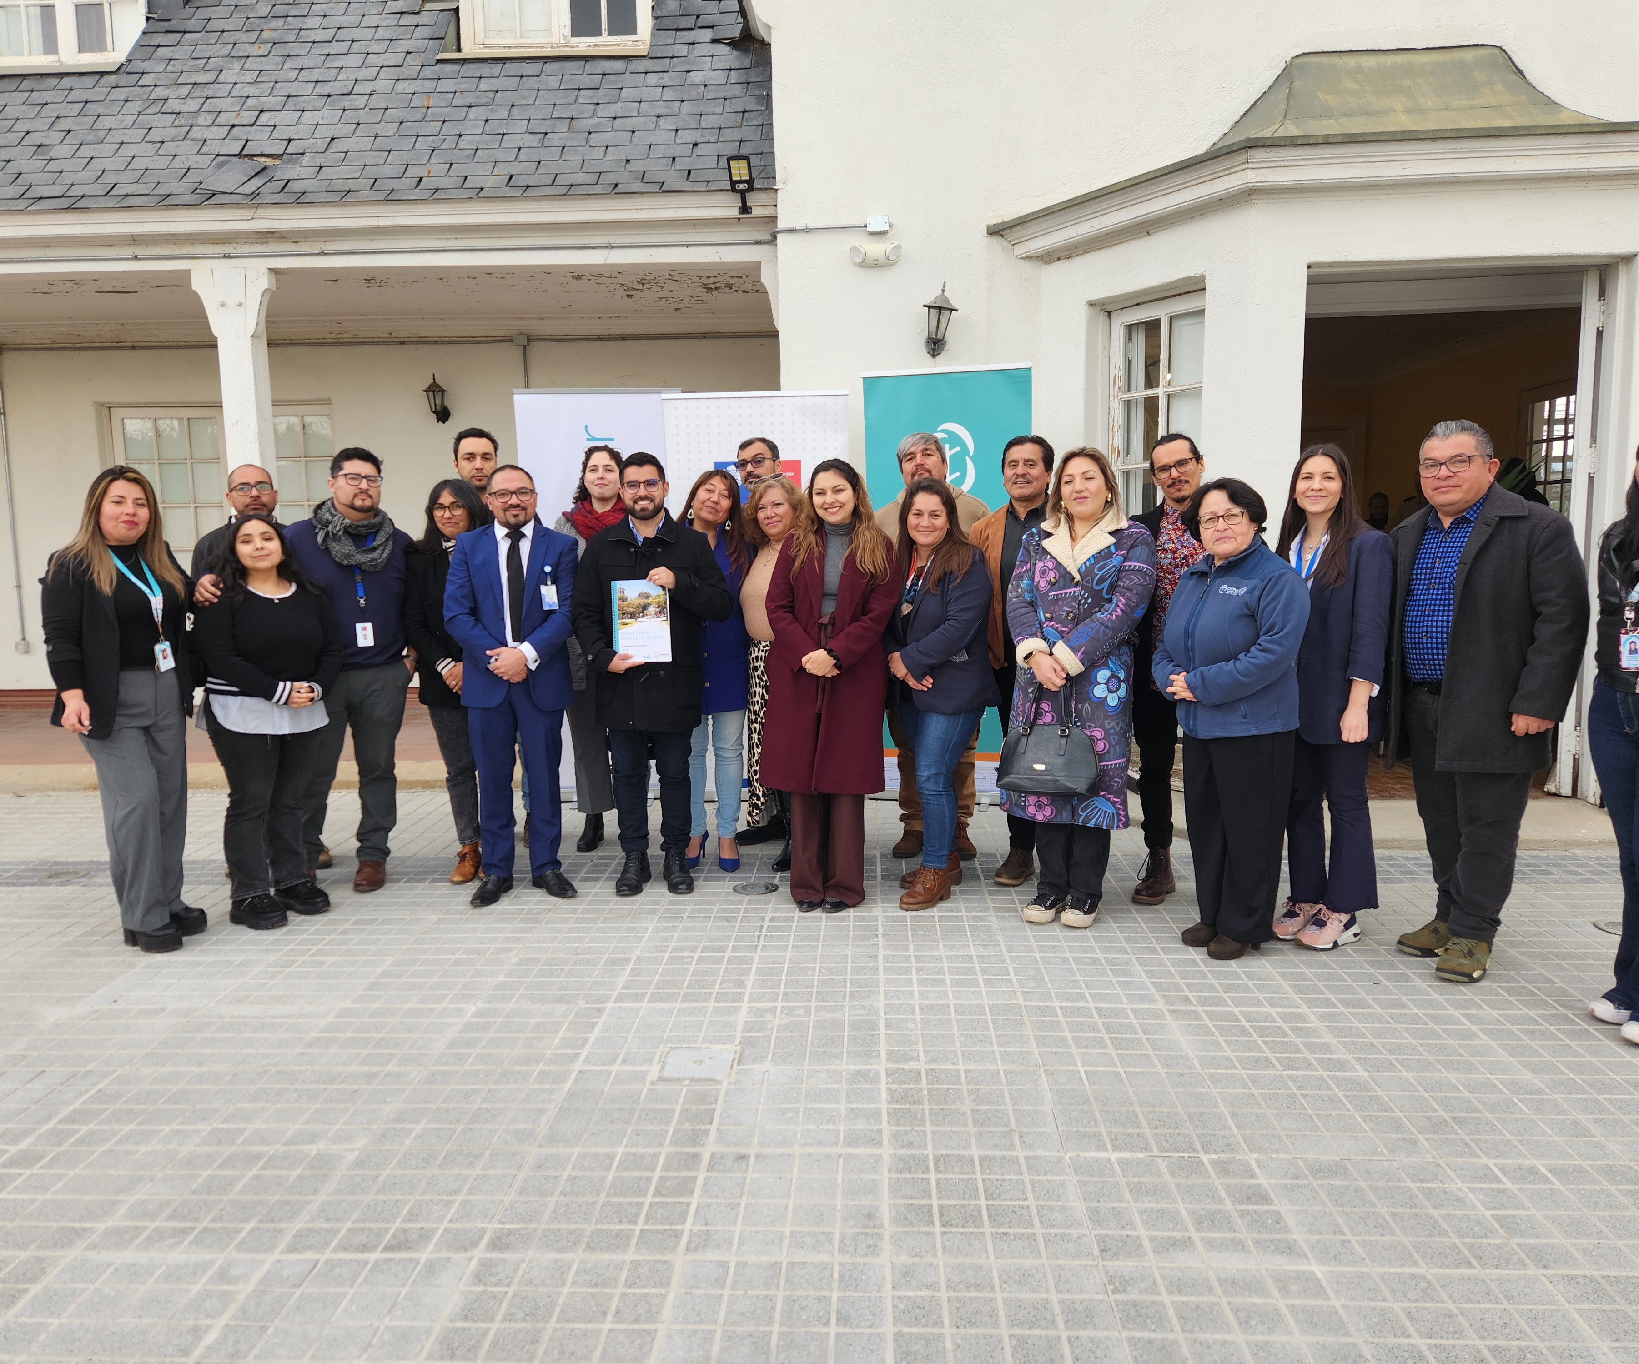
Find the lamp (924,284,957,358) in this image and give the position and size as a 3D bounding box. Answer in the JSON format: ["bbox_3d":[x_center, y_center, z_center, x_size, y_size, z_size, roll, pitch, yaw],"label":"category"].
[{"bbox_3d":[0.587,-1.757,5.870,0.165,0.343,0.200,5,7,2],"label":"lamp"}]

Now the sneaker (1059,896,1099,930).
[{"bbox_3d":[0.918,0.772,4.253,0.108,0.110,0.272,2,8,22],"label":"sneaker"}]

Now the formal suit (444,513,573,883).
[{"bbox_3d":[-1.175,0.075,4.617,0.500,1.380,0.300,-2,7,-5],"label":"formal suit"}]

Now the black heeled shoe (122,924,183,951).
[{"bbox_3d":[-2.288,0.832,4.150,0.250,0.130,0.097,3,8,26],"label":"black heeled shoe"}]

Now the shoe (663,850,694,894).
[{"bbox_3d":[-0.557,0.715,4.729,0.112,0.140,0.300,-3,7,-16],"label":"shoe"}]

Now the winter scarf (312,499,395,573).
[{"bbox_3d":[-1.806,-0.563,4.677,0.310,0.284,0.290,-3,7,-17],"label":"winter scarf"}]

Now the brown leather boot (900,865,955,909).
[{"bbox_3d":[0.400,0.716,4.422,0.099,0.175,0.265,5,9,42],"label":"brown leather boot"}]

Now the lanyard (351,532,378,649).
[{"bbox_3d":[-1.738,-0.371,4.611,0.140,0.440,0.130,-5,8,-28],"label":"lanyard"}]

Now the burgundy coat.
[{"bbox_3d":[0.044,-0.059,4.415,0.510,0.950,0.330,0,7,8],"label":"burgundy coat"}]

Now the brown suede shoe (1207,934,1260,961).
[{"bbox_3d":[1.340,0.806,3.881,0.250,0.110,0.096,-7,9,-39],"label":"brown suede shoe"}]

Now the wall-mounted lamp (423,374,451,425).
[{"bbox_3d":[-2.440,-1.807,7.714,0.165,0.304,0.200,-1,7,3],"label":"wall-mounted lamp"}]

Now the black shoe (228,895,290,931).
[{"bbox_3d":[-2.015,0.806,4.340,0.268,0.120,0.107,3,8,28],"label":"black shoe"}]

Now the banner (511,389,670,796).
[{"bbox_3d":[-1.054,-0.411,5.995,0.835,2.025,0.200,-2,7,-6],"label":"banner"}]

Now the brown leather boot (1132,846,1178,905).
[{"bbox_3d":[1.241,0.683,4.449,0.109,0.200,0.295,4,8,34],"label":"brown leather boot"}]

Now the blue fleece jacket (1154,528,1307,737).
[{"bbox_3d":[1.349,-0.148,3.950,0.520,0.662,0.360,5,9,38],"label":"blue fleece jacket"}]

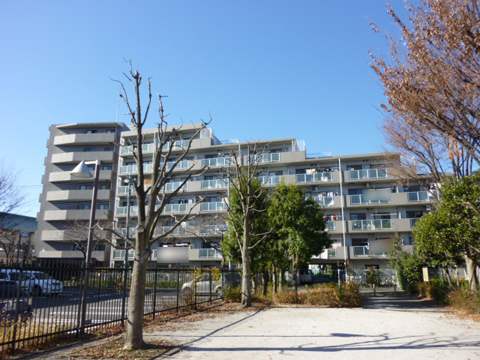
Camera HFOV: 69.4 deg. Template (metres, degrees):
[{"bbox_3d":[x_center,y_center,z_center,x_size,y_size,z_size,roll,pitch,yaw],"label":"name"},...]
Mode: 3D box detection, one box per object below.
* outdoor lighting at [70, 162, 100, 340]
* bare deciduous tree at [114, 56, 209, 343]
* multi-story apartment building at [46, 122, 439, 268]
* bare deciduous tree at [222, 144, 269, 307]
[{"bbox_3d":[-4.550,1.771,9.763,1.000,4.760,0.720,-4,-14,16],"label":"outdoor lighting"},{"bbox_3d":[-2.088,0.299,8.528,2.560,6.990,2.400,0,-13,0],"label":"bare deciduous tree"},{"bbox_3d":[-2.111,2.505,49.853,53.800,23.400,14.000,-4,-14,16],"label":"multi-story apartment building"},{"bbox_3d":[0.302,2.182,18.592,2.500,8.590,2.600,0,-13,0],"label":"bare deciduous tree"}]

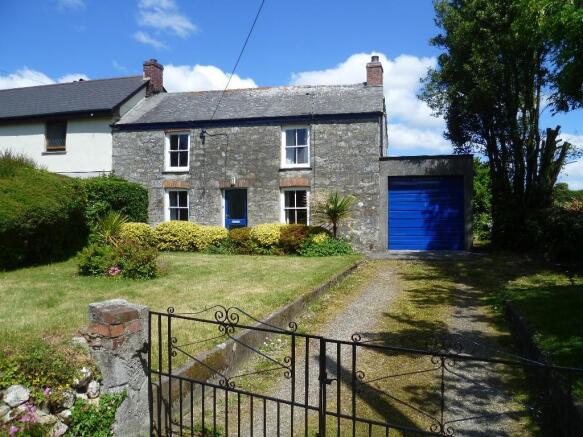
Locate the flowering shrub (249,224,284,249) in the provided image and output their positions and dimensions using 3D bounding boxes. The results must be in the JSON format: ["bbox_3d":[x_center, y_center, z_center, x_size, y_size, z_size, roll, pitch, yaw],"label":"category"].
[{"bbox_3d":[-0.801,0.624,15.128,1.050,0.850,0.900,1,2,16],"label":"flowering shrub"}]

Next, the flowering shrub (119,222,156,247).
[{"bbox_3d":[-5.357,0.558,16.426,1.200,0.900,1.000,1,2,16],"label":"flowering shrub"}]

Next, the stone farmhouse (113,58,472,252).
[{"bbox_3d":[0.212,-2.501,18.595,12.508,6.878,6.000,1,2,16],"label":"stone farmhouse"}]

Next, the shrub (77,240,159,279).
[{"bbox_3d":[-3.838,0.824,10.431,1.600,0.750,1.200,1,2,16],"label":"shrub"}]

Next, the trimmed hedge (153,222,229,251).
[{"bbox_3d":[-3.406,0.564,15.926,2.450,0.920,1.000,1,2,16],"label":"trimmed hedge"}]

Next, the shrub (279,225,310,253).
[{"bbox_3d":[0.094,0.624,14.827,0.950,0.870,0.900,0,2,0],"label":"shrub"}]

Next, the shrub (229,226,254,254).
[{"bbox_3d":[-1.591,0.652,15.028,0.750,0.800,0.750,1,2,16],"label":"shrub"}]

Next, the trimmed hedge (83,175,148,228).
[{"bbox_3d":[-5.935,-0.176,15.902,2.200,2.400,1.500,1,2,16],"label":"trimmed hedge"}]

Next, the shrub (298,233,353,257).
[{"bbox_3d":[1.031,0.735,14.331,1.500,0.680,1.000,1,2,16],"label":"shrub"}]

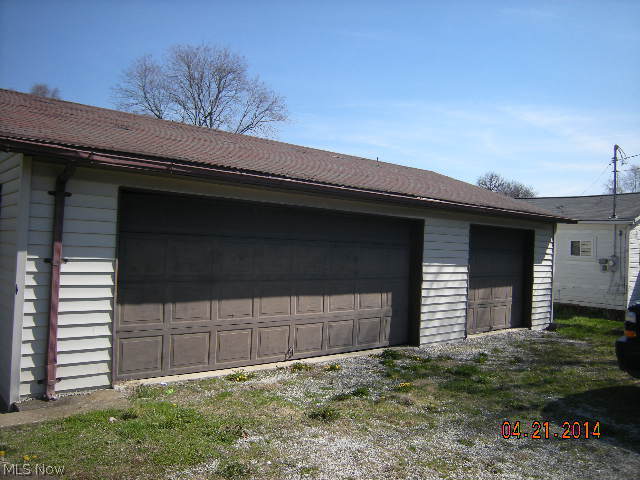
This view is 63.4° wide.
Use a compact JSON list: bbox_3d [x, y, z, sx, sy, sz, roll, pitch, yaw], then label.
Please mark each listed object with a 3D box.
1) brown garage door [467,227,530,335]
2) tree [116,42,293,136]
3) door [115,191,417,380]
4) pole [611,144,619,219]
[{"bbox_3d":[3.462,0.751,10.183,2.380,2.070,0.120,3,-1,-40],"label":"brown garage door"},{"bbox_3d":[-6.451,-4.244,26.922,9.600,11.913,9.200,2,-1,0],"label":"tree"},{"bbox_3d":[-0.318,0.560,6.962,4.800,2.080,0.120,3,-1,-40],"label":"door"},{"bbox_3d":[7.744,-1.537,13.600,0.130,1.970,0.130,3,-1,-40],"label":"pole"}]

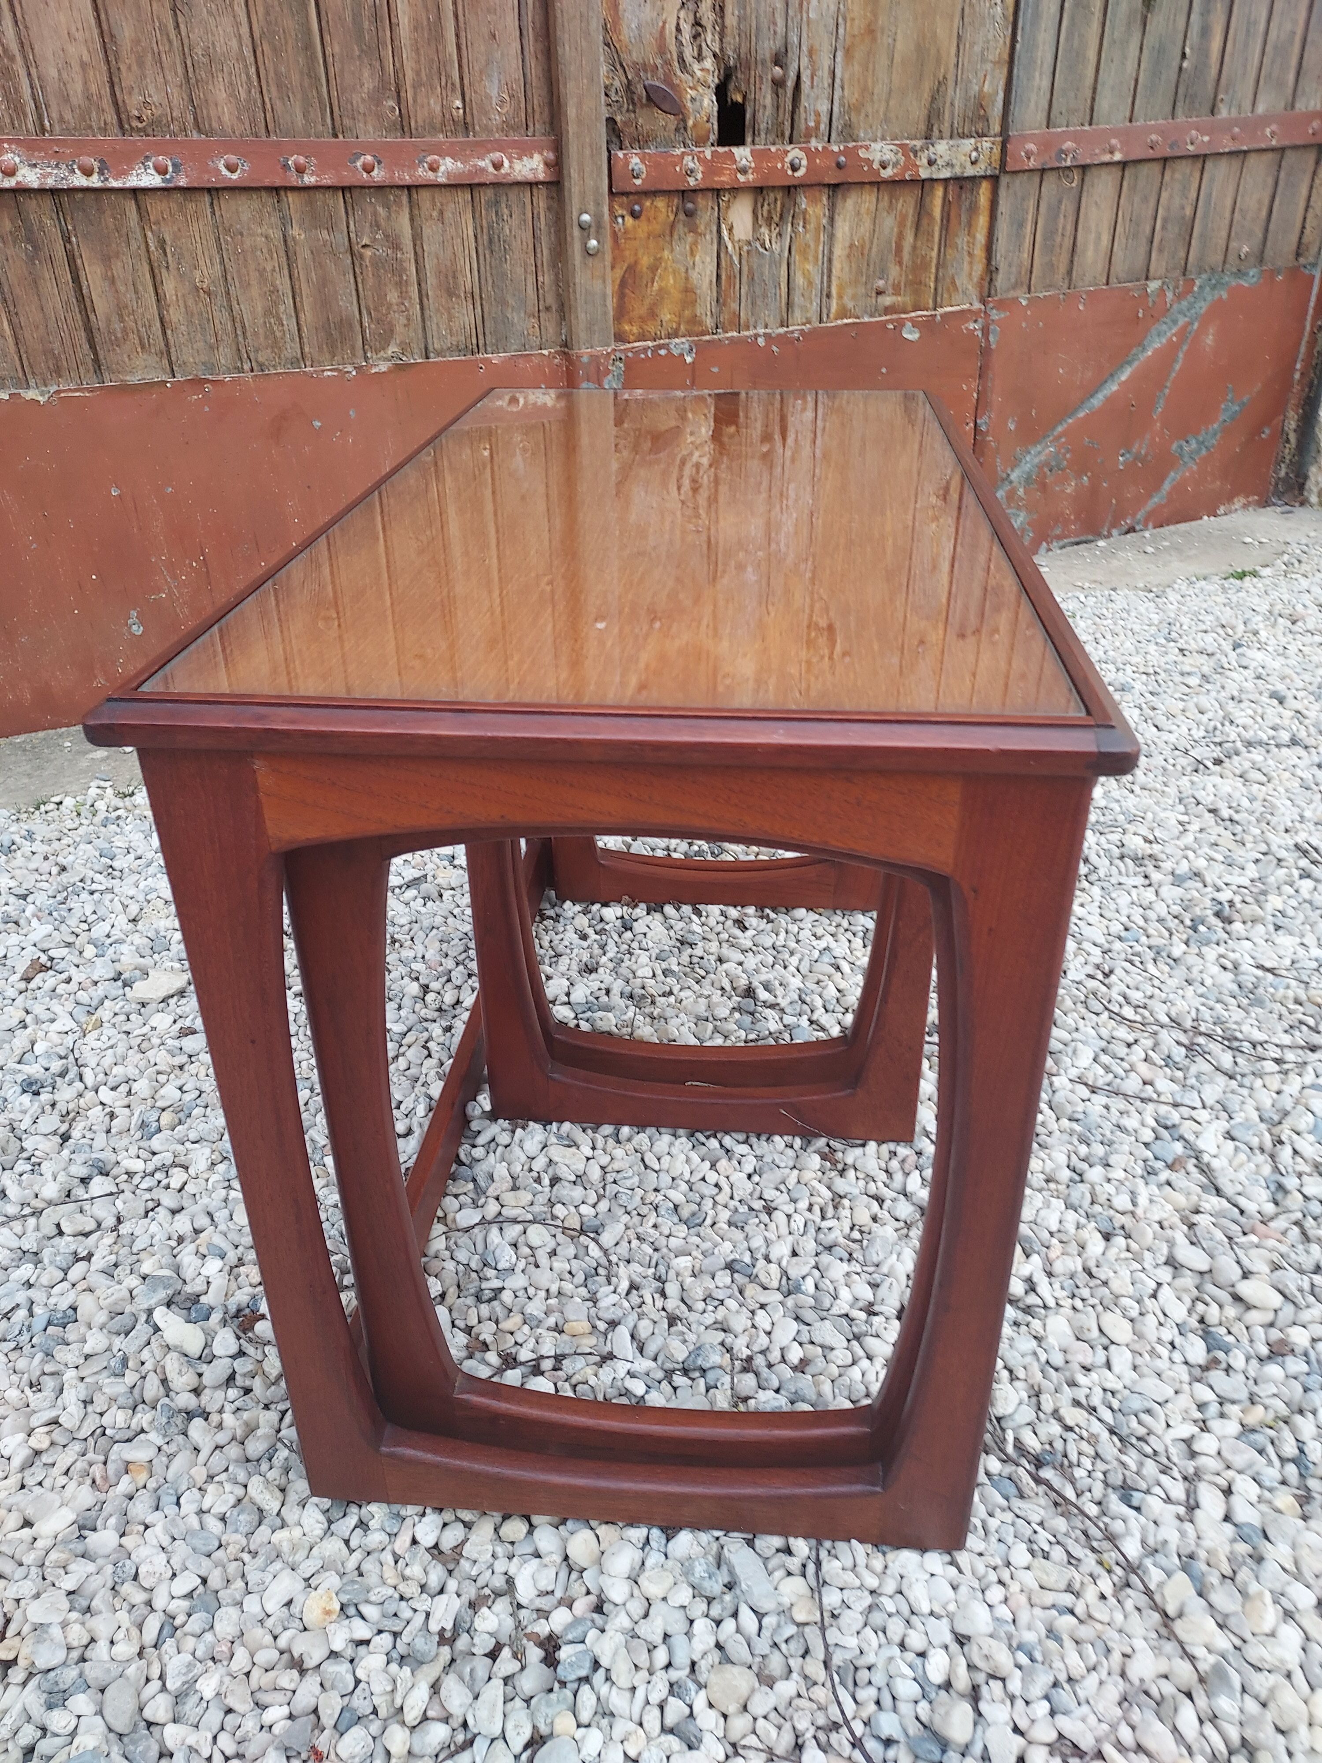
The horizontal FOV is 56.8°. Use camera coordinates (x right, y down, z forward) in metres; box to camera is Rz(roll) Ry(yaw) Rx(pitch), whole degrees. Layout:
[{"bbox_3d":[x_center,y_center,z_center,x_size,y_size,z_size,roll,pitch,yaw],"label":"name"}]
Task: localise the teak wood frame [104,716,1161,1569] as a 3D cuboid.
[{"bbox_3d":[0.009,-0.017,0.872,0.400,0.520,0.680,2,32,5],"label":"teak wood frame"}]

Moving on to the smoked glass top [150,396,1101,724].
[{"bbox_3d":[0.006,-0.232,0.734,0.355,0.010,0.649,2,32,5],"label":"smoked glass top"}]

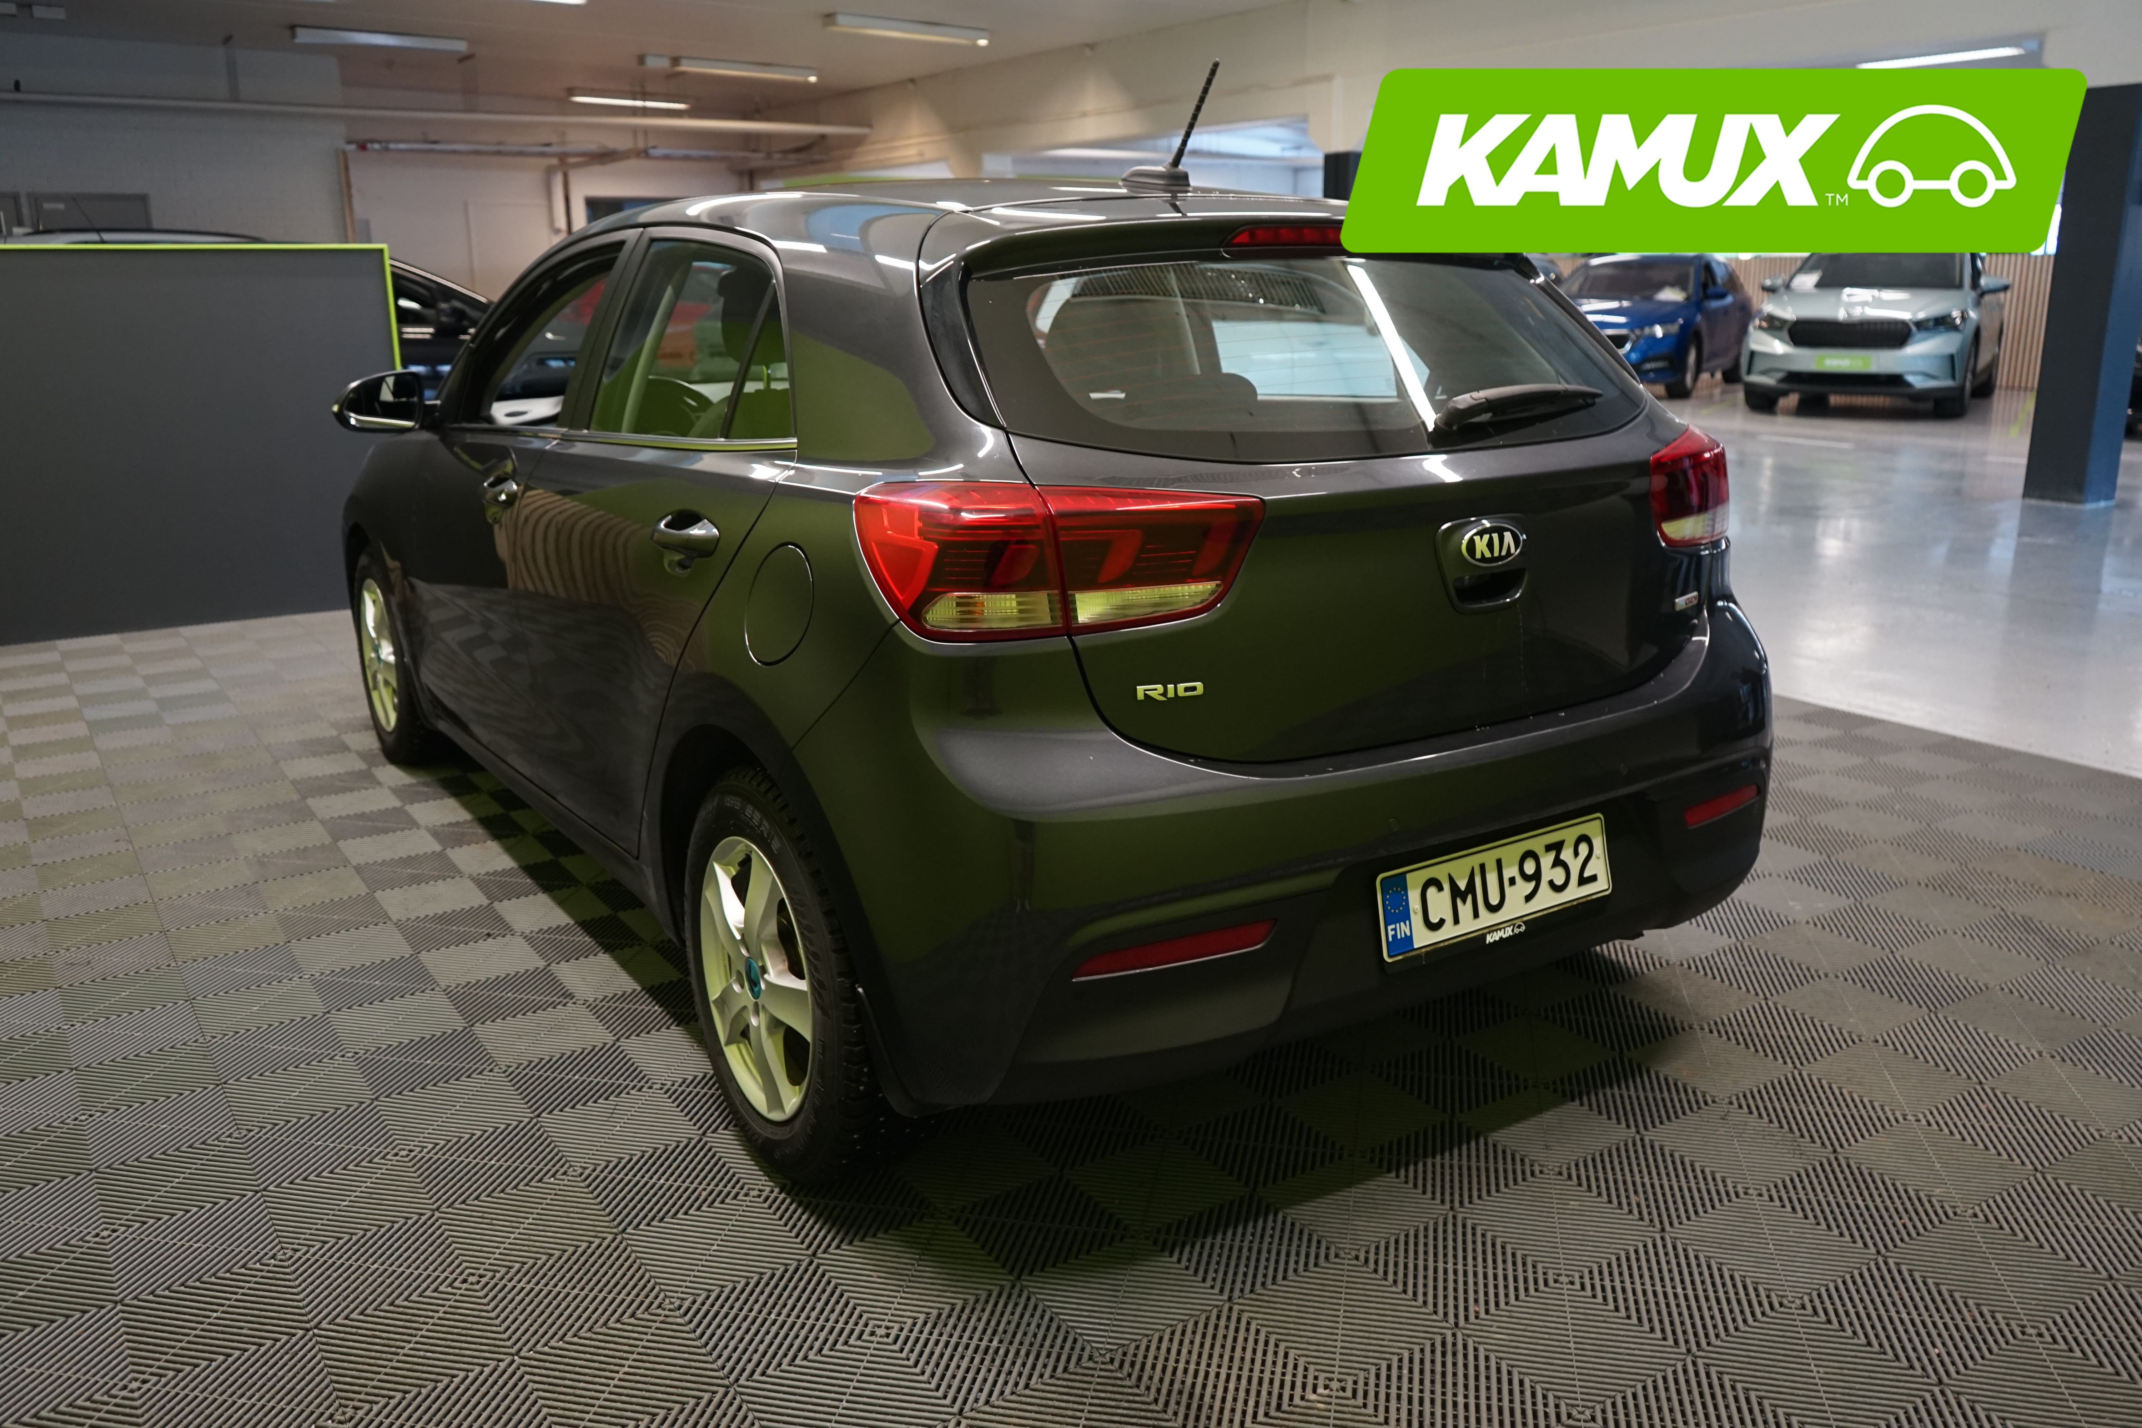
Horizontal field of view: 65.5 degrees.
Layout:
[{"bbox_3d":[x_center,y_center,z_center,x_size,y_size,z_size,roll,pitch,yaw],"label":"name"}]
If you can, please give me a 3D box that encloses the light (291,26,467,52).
[{"bbox_3d":[-6.416,-6.263,15.538,1.530,0.120,0.170,-10,17,-34],"label":"light"}]

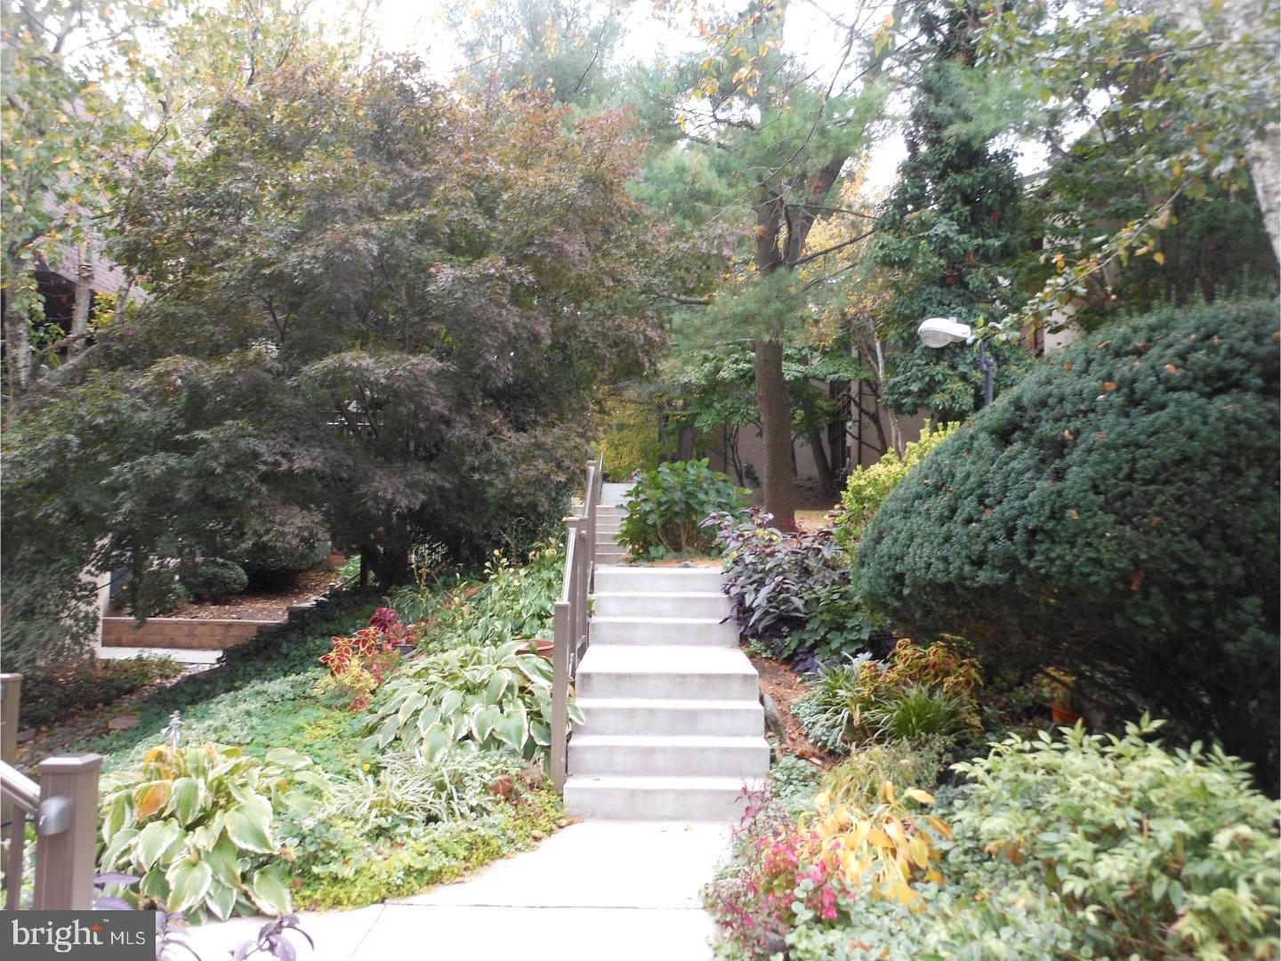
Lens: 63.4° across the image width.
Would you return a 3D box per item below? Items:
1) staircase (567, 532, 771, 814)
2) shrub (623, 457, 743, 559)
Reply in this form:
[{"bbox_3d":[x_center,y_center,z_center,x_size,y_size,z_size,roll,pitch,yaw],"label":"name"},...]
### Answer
[{"bbox_3d":[0.180,1.300,7.550,1.170,1.300,3.800,0,-2,1],"label":"staircase"},{"bbox_3d":[0.425,0.285,10.600,1.290,1.000,1.200,0,-2,1],"label":"shrub"}]

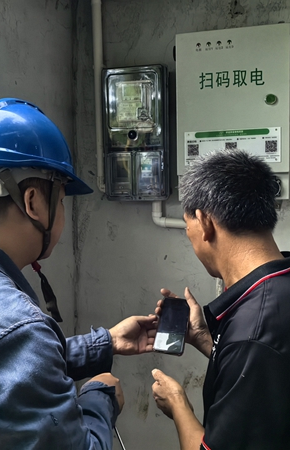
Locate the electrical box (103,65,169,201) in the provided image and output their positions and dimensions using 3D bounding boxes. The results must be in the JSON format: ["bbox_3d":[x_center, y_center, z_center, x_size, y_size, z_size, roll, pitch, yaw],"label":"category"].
[{"bbox_3d":[-0.017,-0.283,1.487,0.192,0.400,0.112,0,5,14],"label":"electrical box"}]

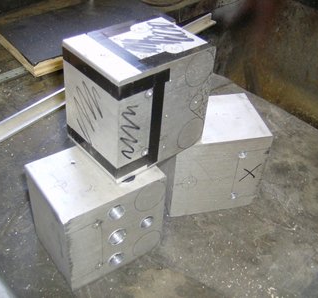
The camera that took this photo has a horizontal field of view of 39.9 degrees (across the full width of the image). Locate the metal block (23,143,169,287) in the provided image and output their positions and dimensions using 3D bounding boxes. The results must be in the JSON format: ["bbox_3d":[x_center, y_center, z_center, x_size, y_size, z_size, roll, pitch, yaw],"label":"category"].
[{"bbox_3d":[-0.082,0.079,0.581,0.138,0.138,0.109,-22,47,-28],"label":"metal block"}]

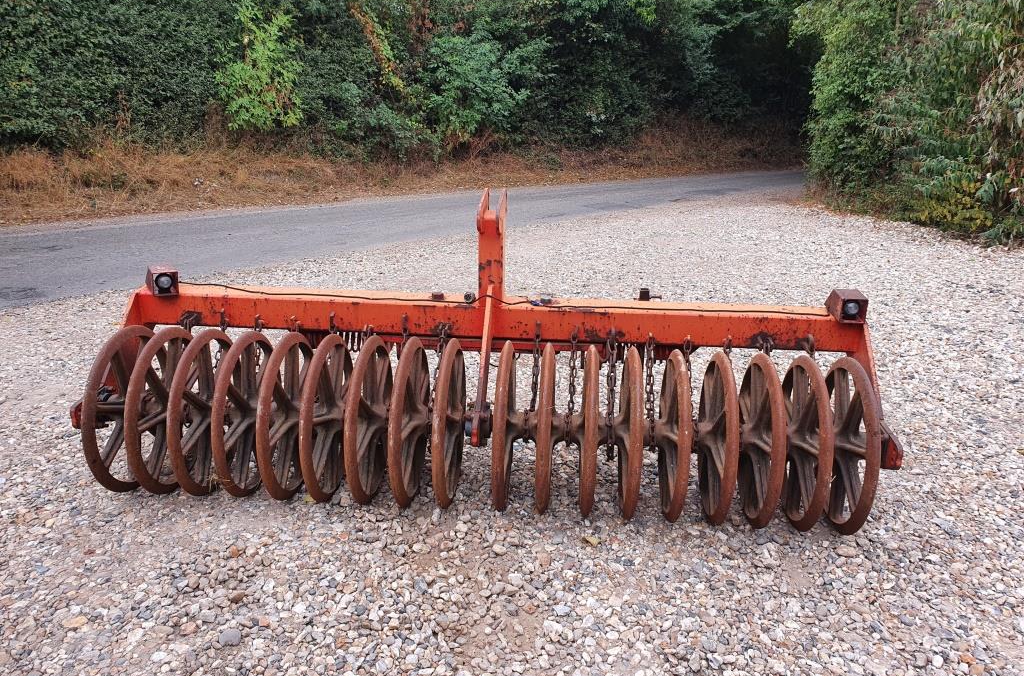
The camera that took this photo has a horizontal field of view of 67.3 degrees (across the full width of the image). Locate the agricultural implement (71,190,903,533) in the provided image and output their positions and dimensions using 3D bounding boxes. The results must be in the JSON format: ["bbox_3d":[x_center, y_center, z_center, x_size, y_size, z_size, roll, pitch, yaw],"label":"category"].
[{"bbox_3d":[-0.129,0.030,3.255,3.365,1.215,1.161,3,16,3],"label":"agricultural implement"}]

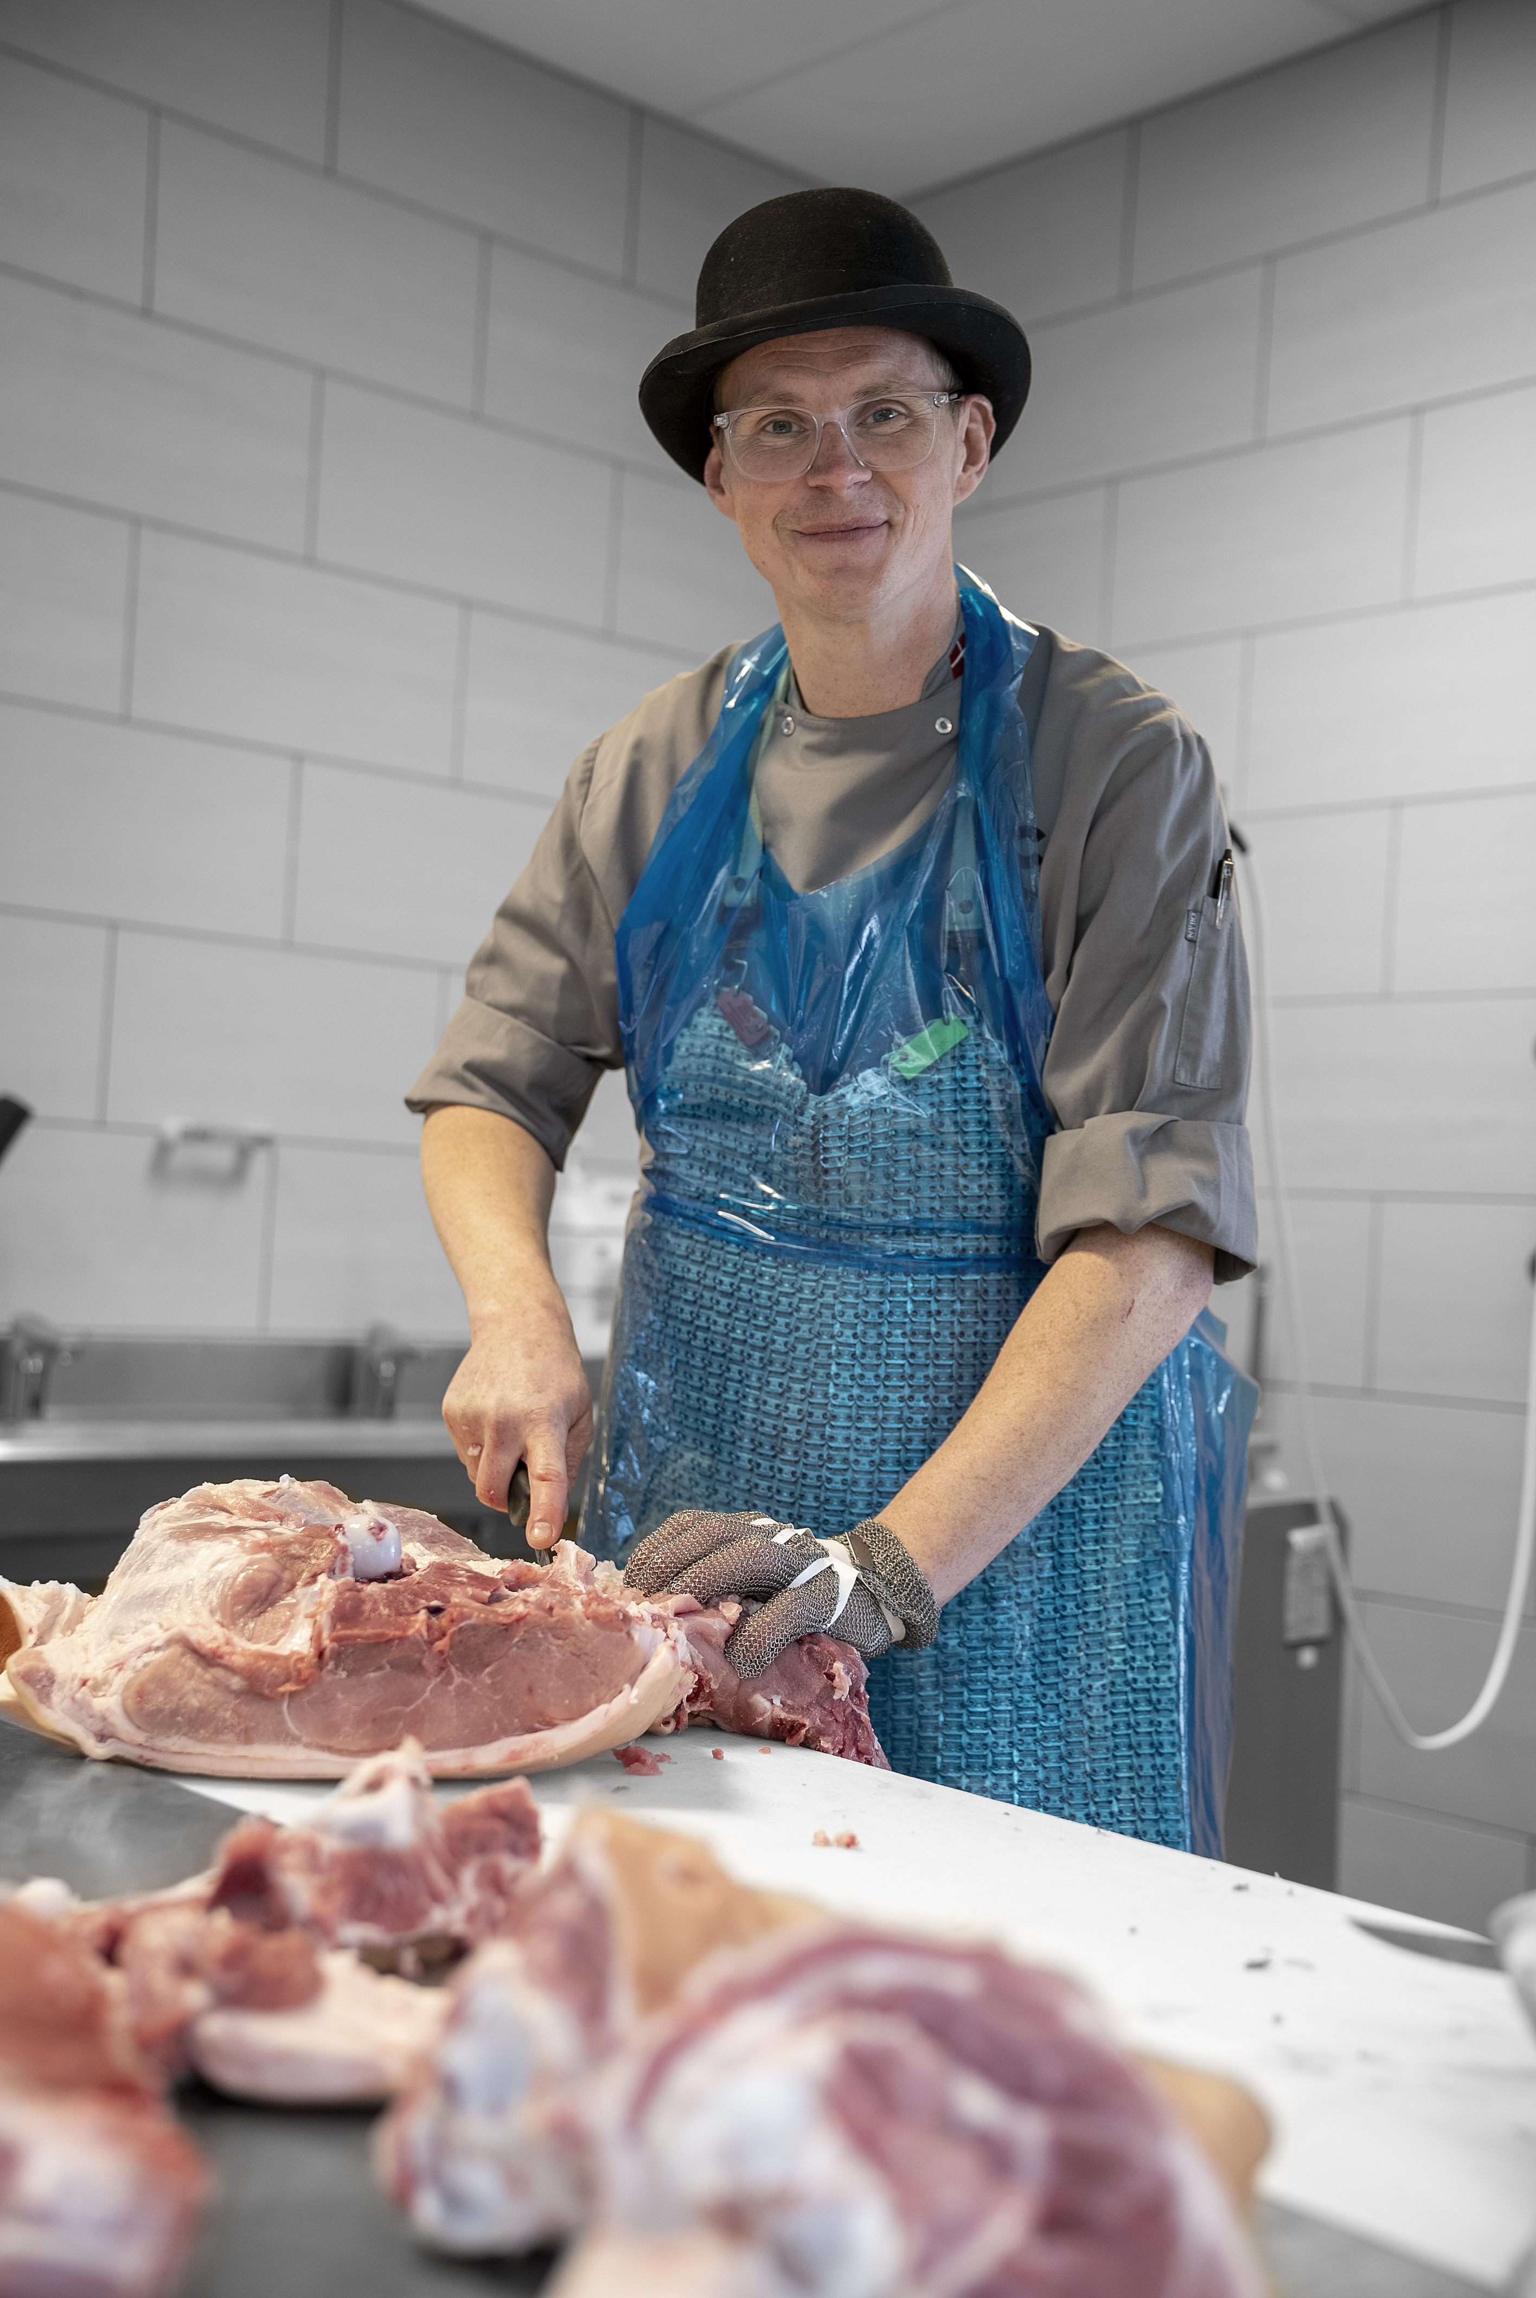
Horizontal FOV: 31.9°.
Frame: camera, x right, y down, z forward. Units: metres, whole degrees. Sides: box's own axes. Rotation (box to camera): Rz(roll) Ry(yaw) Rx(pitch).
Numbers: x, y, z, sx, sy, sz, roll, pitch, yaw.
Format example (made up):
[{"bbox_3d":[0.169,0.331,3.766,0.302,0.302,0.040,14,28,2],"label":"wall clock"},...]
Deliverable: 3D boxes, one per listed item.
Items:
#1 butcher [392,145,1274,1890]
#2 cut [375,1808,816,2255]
[{"bbox_3d":[0.070,0.296,1.750,0.540,1.820,0.500,2,-2,25],"label":"butcher"},{"bbox_3d":[-0.042,0.297,0.980,0.125,0.130,0.220,2,-2,27],"label":"cut"}]

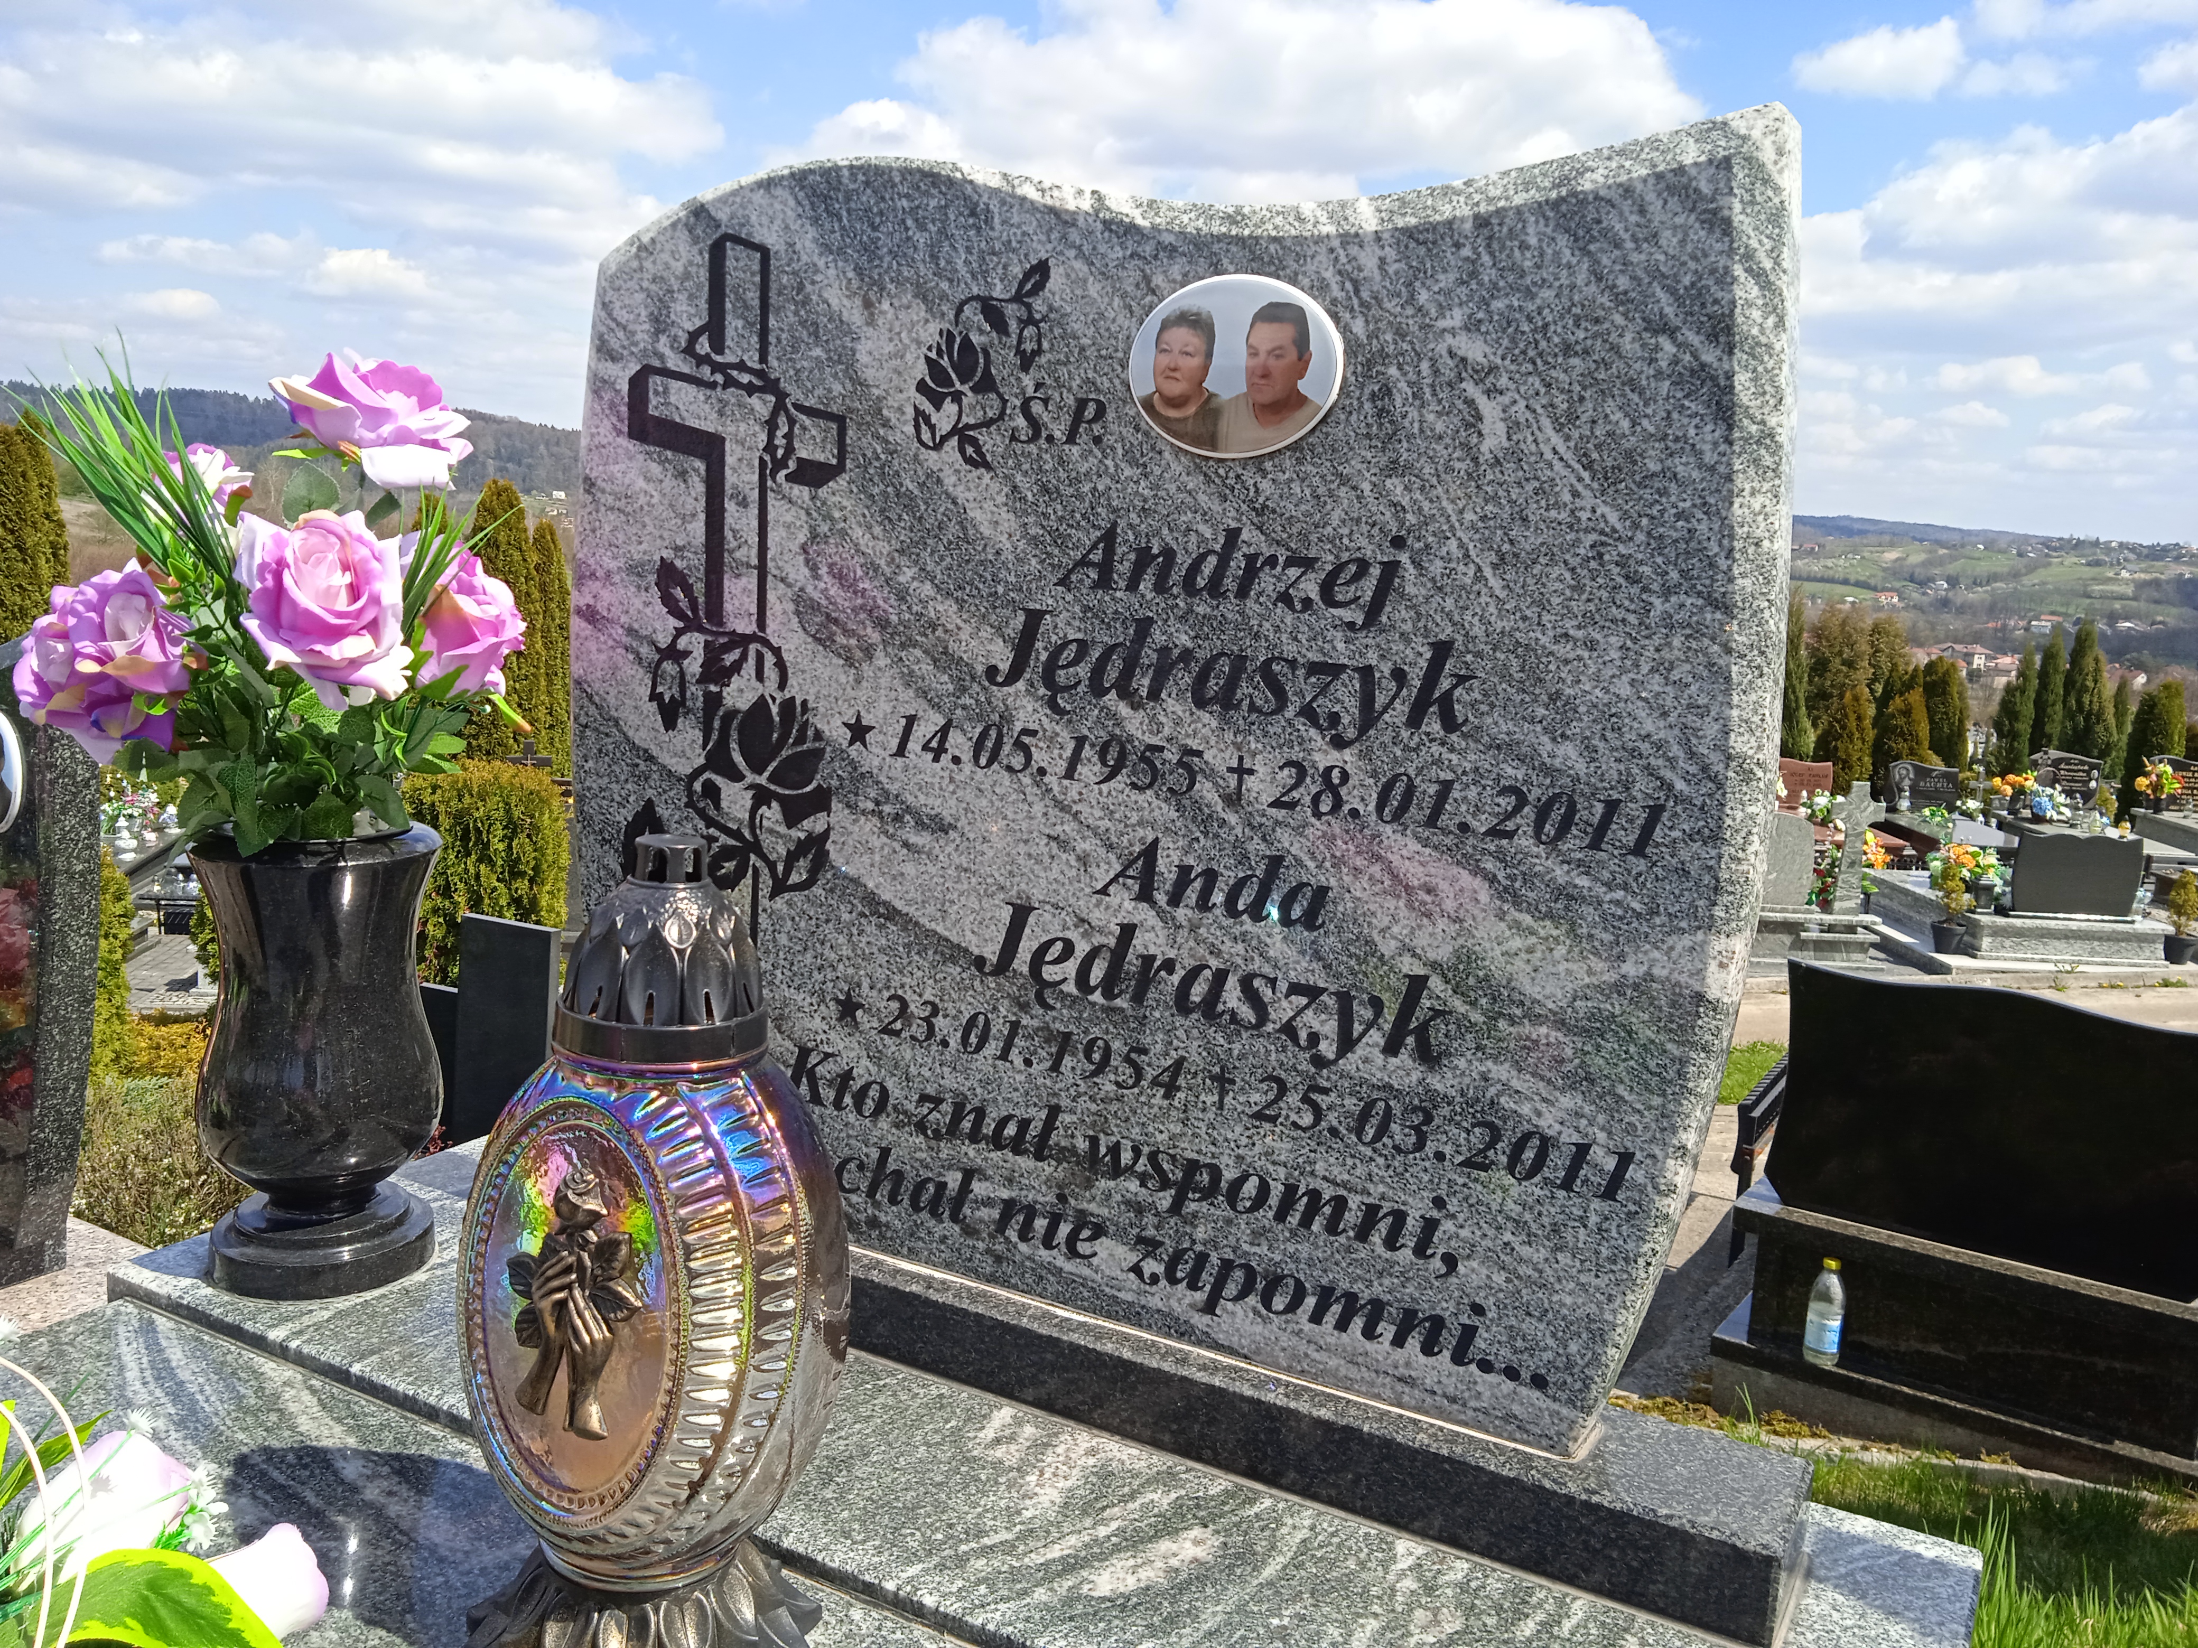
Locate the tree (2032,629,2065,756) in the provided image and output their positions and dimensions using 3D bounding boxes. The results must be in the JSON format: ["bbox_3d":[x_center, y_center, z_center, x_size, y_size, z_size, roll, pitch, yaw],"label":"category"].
[{"bbox_3d":[14.128,-1.715,26.500,0.550,2.520,0.550,4,9,0],"label":"tree"}]

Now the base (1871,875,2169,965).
[{"bbox_3d":[7.215,0.739,14.117,1.533,0.300,1.808,4,9,0],"label":"base"}]

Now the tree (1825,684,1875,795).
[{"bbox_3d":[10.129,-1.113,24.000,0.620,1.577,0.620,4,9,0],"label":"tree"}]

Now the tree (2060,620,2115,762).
[{"bbox_3d":[14.627,-1.740,26.500,0.780,2.624,0.780,4,9,0],"label":"tree"}]

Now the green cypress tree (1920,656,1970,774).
[{"bbox_3d":[12.068,-1.416,25.500,0.680,2.000,0.680,4,9,0],"label":"green cypress tree"}]

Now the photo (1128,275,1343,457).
[{"bbox_3d":[0.080,-0.269,1.046,0.137,0.105,0.010,8,10,27],"label":"photo"}]

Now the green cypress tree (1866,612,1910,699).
[{"bbox_3d":[13.227,-2.144,30.000,0.850,2.912,0.850,4,9,0],"label":"green cypress tree"}]

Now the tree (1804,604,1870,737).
[{"bbox_3d":[12.357,-2.231,30.000,1.020,3.030,1.020,4,9,0],"label":"tree"}]

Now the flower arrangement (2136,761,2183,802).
[{"bbox_3d":[11.331,-0.440,19.000,0.500,0.440,0.450,4,9,0],"label":"flower arrangement"}]

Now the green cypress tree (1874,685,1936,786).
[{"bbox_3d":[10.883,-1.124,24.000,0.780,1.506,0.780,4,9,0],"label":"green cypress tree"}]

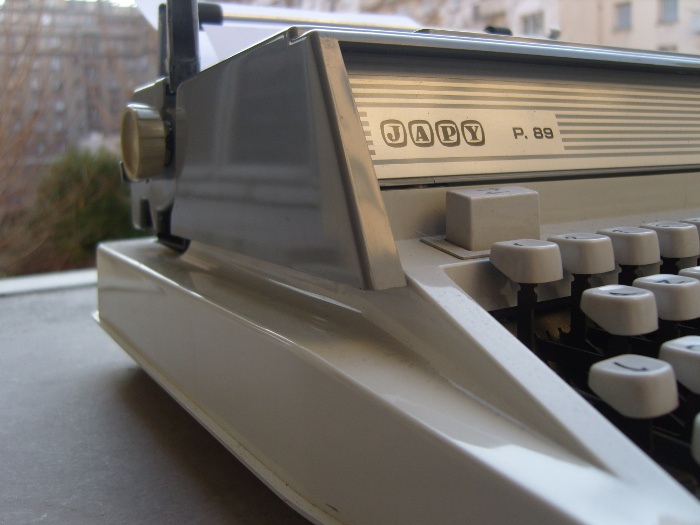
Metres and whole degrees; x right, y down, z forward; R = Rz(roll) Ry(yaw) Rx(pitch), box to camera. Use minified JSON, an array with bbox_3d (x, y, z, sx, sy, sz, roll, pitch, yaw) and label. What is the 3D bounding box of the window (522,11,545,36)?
[{"bbox_3d":[10.629,-13.844,41.000,0.180,1.140,1.600,-8,10,-35],"label":"window"}]

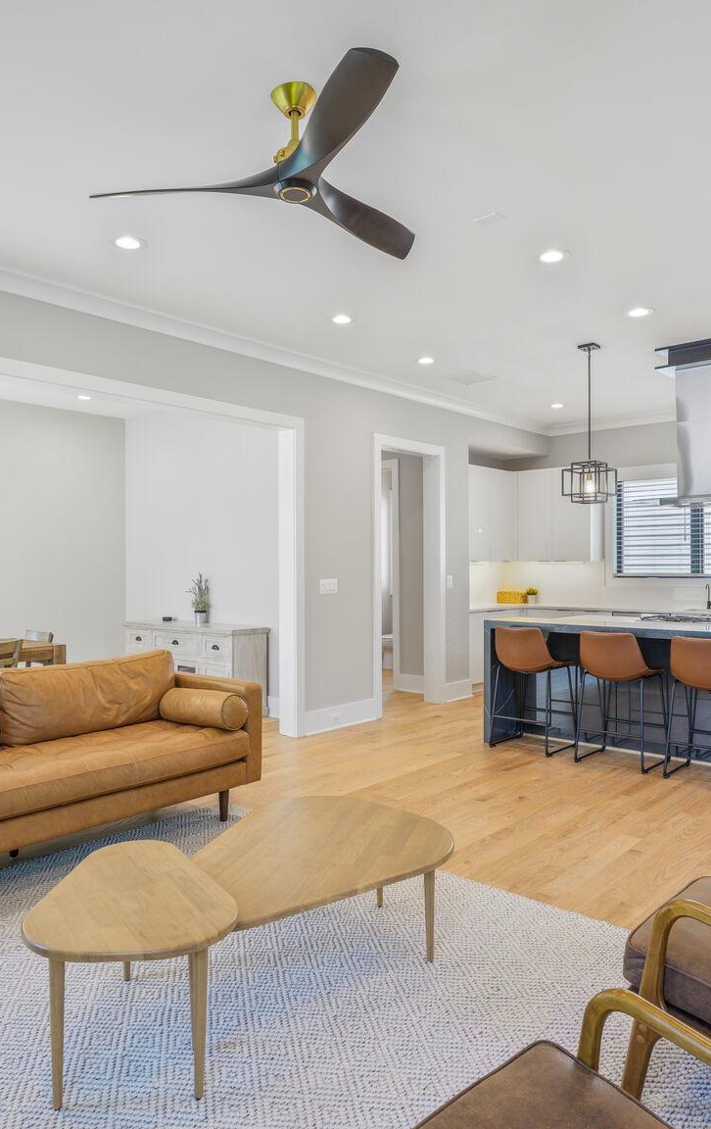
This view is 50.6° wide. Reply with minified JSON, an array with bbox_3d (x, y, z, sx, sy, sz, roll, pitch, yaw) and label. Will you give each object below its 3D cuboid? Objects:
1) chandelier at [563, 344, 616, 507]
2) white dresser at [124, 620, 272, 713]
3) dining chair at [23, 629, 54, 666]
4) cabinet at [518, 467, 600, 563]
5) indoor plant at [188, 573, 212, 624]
[{"bbox_3d":[1.795,-1.062,5.743,0.300,1.200,0.300,0,0,42],"label":"chandelier"},{"bbox_3d":[-1.544,0.991,7.213,1.680,0.810,0.460,0,0,42],"label":"white dresser"},{"bbox_3d":[-2.822,0.980,6.135,0.460,0.840,0.520,0,0,42],"label":"dining chair"},{"bbox_3d":[2.394,-0.568,8.823,0.930,1.080,0.330,0,0,42],"label":"cabinet"},{"bbox_3d":[-1.439,0.329,6.901,0.200,0.480,0.200,0,0,0],"label":"indoor plant"}]

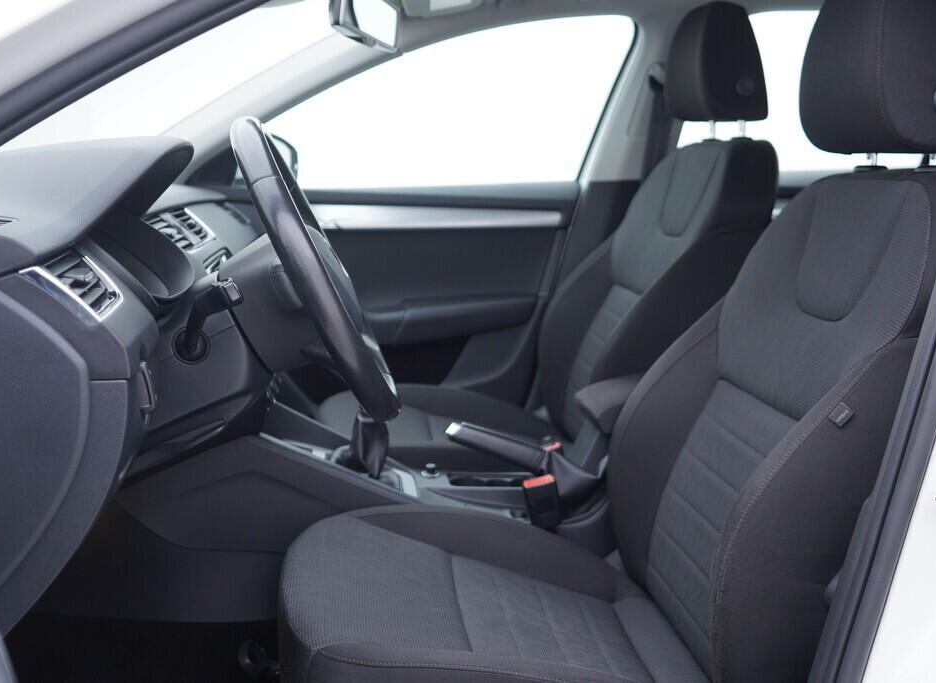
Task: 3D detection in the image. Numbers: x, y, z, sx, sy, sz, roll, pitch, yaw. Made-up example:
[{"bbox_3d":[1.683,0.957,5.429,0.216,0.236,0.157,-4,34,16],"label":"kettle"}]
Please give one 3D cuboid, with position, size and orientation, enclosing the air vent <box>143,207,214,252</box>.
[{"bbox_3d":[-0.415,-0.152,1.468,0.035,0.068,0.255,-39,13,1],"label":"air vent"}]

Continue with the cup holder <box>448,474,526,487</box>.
[{"bbox_3d":[0.044,0.242,1.605,0.155,0.055,0.080,-2,10,-7],"label":"cup holder"}]

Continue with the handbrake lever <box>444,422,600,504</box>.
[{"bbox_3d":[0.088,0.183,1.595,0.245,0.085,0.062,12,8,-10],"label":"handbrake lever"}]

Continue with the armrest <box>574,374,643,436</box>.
[{"bbox_3d":[0.319,0.091,1.610,0.280,0.068,0.140,-2,10,-7],"label":"armrest"}]

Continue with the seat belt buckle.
[{"bbox_3d":[0.112,0.242,1.496,0.047,0.085,0.030,-13,11,-5],"label":"seat belt buckle"}]

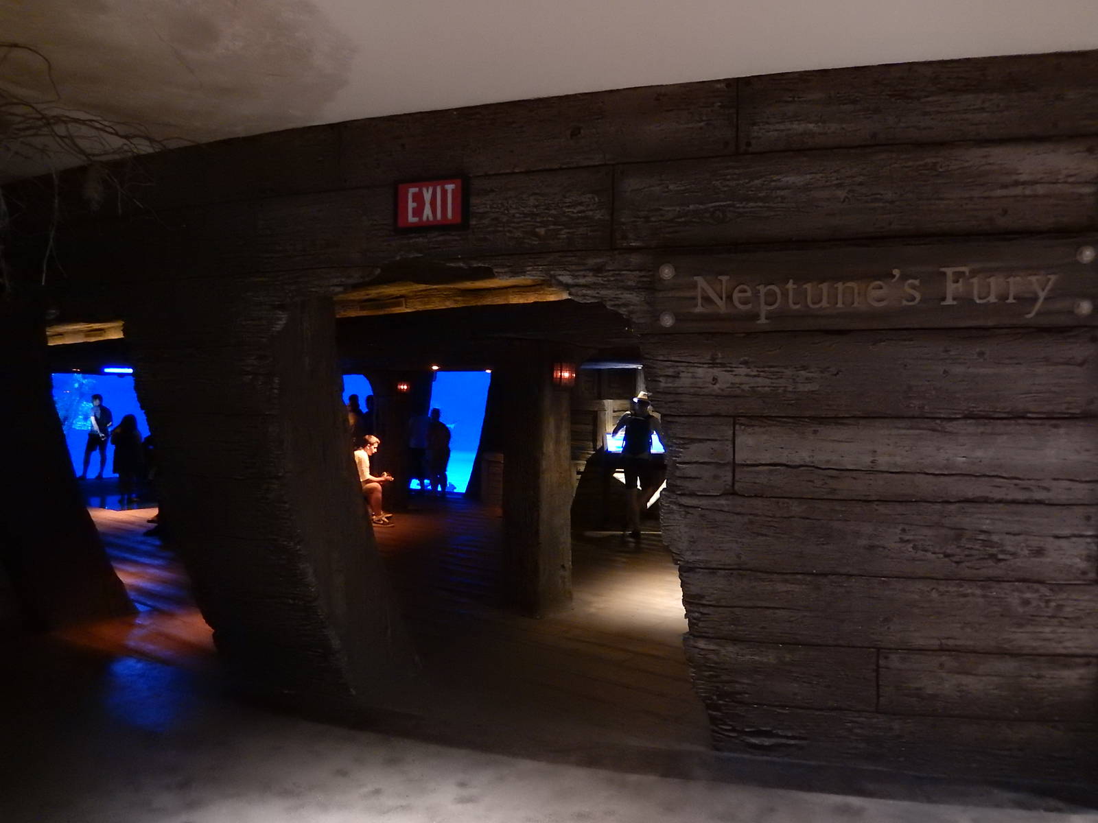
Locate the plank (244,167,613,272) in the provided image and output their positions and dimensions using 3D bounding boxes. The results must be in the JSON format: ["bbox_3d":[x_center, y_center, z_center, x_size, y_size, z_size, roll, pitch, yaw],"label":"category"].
[{"bbox_3d":[-0.615,-0.881,3.710,1.883,0.369,0.094,0,0,18],"label":"plank"}]

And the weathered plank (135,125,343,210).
[{"bbox_3d":[-1.592,-1.226,4.049,1.312,0.319,0.079,0,0,21],"label":"weathered plank"}]

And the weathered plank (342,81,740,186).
[{"bbox_3d":[-0.104,-1.226,3.553,1.841,0.319,0.095,0,0,16],"label":"weathered plank"}]

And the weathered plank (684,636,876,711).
[{"bbox_3d":[0.991,1.114,3.431,0.792,0.267,0.075,0,4,12],"label":"weathered plank"}]

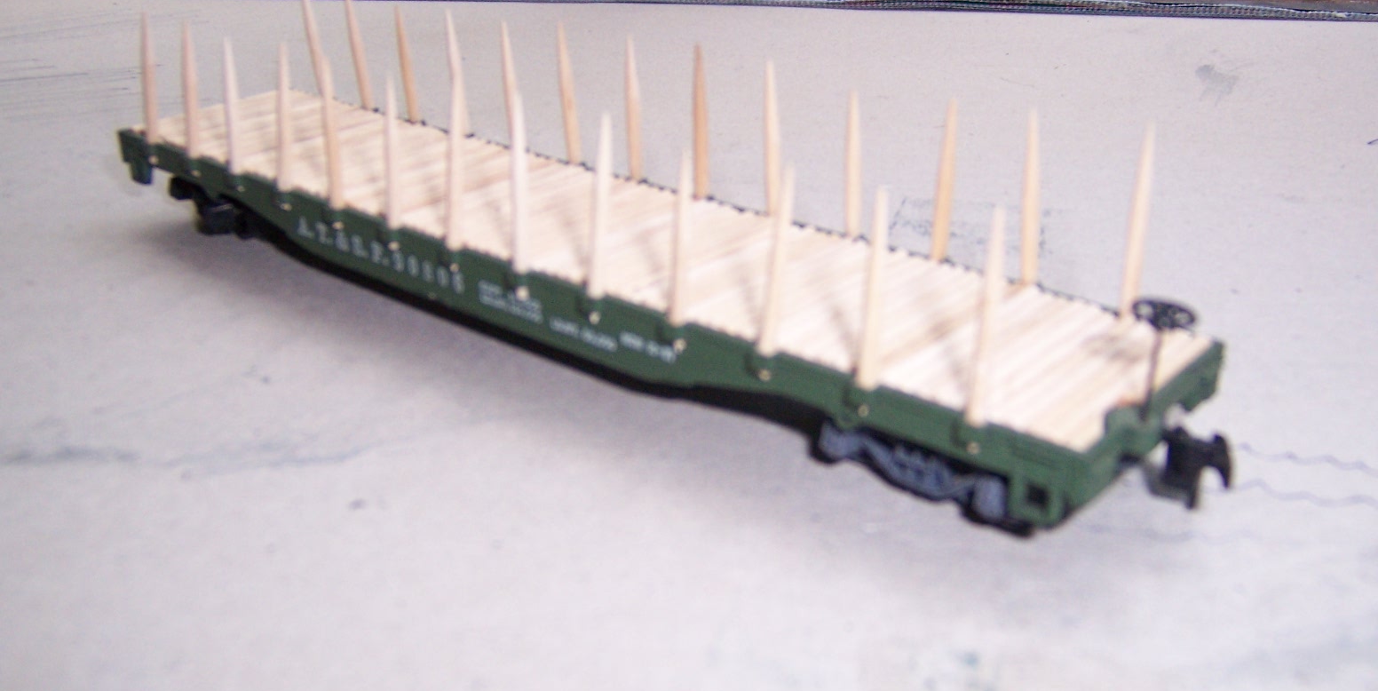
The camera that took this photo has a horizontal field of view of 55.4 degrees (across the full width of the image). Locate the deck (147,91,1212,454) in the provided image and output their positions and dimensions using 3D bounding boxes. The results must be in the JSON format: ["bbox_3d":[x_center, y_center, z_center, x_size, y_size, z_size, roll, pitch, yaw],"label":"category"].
[{"bbox_3d":[-0.020,-0.018,0.187,0.177,0.003,0.033,20,32,36],"label":"deck"}]

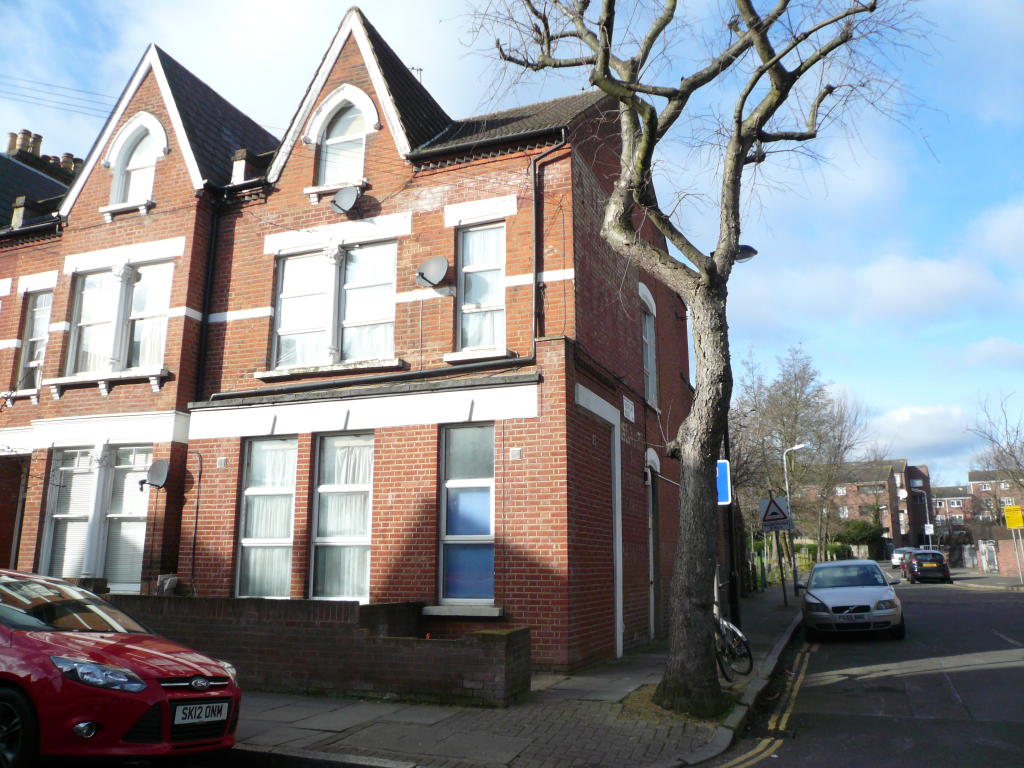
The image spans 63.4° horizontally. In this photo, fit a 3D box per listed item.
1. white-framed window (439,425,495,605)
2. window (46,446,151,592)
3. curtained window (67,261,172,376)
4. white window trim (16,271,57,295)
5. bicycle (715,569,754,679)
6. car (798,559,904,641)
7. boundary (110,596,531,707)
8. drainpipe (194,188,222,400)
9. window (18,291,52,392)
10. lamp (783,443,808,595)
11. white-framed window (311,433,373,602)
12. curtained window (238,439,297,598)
[{"bbox_3d":[-0.549,1.635,10.491,0.804,2.259,0.140,-4,-12,21],"label":"white-framed window"},{"bbox_3d":[-6.459,2.088,12.883,2.184,2.226,0.140,-5,-13,22],"label":"window"},{"bbox_3d":[-6.320,-1.045,13.333,2.246,1.757,0.220,-4,-12,21],"label":"curtained window"},{"bbox_3d":[-8.454,-1.808,14.786,0.967,0.303,0.120,-4,-12,21],"label":"white window trim"},{"bbox_3d":[2.581,2.981,10.071,0.600,1.080,1.750,-4,-12,21],"label":"bicycle"},{"bbox_3d":[6.921,4.334,16.992,1.790,1.455,4.470,-4,-12,21],"label":"car"},{"bbox_3d":[-2.420,2.868,9.179,5.300,0.950,0.750,-5,-13,21],"label":"boundary"},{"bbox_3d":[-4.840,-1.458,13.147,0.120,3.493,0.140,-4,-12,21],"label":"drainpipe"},{"bbox_3d":[-8.375,-0.745,14.654,0.730,1.810,0.150,-5,-13,21],"label":"window"},{"bbox_3d":[9.561,4.491,27.375,0.797,4.923,0.220,-4,-12,21],"label":"lamp"},{"bbox_3d":[-2.347,1.828,11.519,0.973,2.322,0.130,-5,-13,22],"label":"white-framed window"},{"bbox_3d":[-3.399,1.873,11.595,0.976,2.215,0.140,-4,-12,21],"label":"curtained window"}]

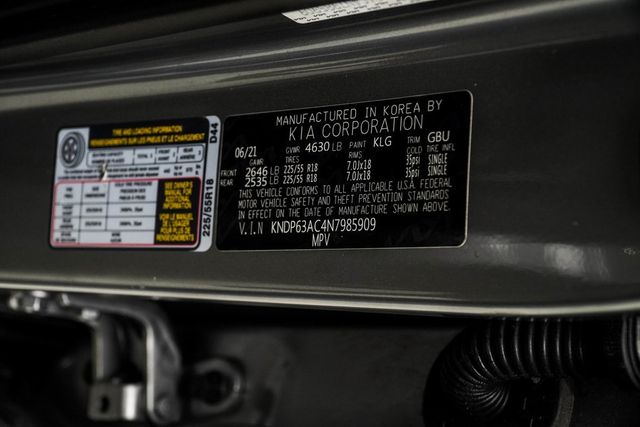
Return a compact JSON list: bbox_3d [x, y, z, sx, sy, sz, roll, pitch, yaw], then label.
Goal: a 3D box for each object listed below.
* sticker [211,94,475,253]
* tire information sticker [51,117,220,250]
[{"bbox_3d":[0.005,-0.013,0.367,0.001,0.109,0.053,11,79,-54],"label":"sticker"},{"bbox_3d":[-0.080,-0.012,0.427,0.001,0.096,0.055,11,81,-54],"label":"tire information sticker"}]

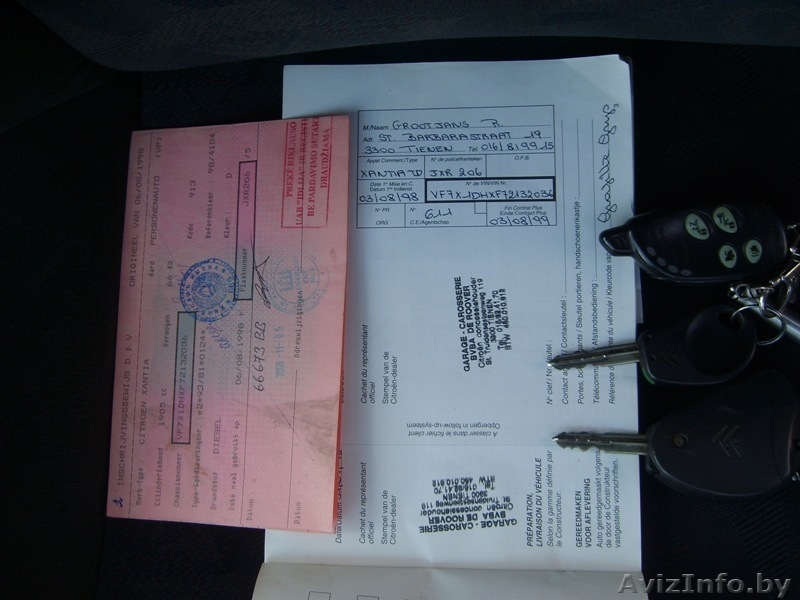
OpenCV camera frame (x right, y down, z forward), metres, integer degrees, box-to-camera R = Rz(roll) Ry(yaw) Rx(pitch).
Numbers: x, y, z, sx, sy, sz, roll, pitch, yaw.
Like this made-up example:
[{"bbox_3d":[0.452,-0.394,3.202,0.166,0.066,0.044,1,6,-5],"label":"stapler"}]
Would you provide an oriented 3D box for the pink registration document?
[{"bbox_3d":[-0.071,0.007,0.330,0.099,0.004,0.164,0,83,15],"label":"pink registration document"}]

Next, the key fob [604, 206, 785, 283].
[{"bbox_3d":[0.114,-0.022,0.316,0.071,0.014,0.030,1,83,4],"label":"key fob"}]

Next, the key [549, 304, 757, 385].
[{"bbox_3d":[0.099,0.020,0.316,0.079,0.010,0.029,-8,83,2],"label":"key"}]

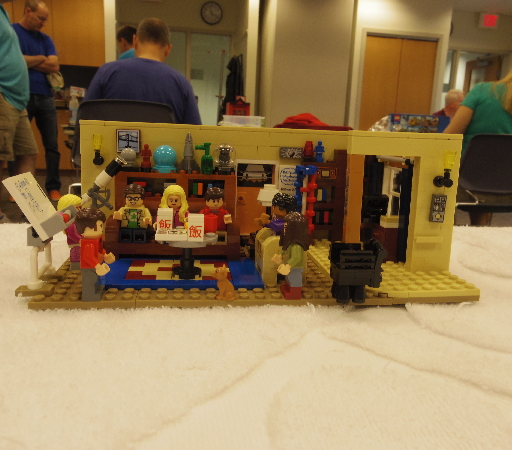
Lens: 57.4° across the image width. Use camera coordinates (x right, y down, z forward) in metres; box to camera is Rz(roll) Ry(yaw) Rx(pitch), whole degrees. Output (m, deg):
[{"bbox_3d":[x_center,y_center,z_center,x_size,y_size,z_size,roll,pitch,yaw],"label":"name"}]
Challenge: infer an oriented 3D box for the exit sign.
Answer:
[{"bbox_3d":[3.527,-3.098,7.100,0.320,0.210,0.060,-2,12,-20],"label":"exit sign"}]

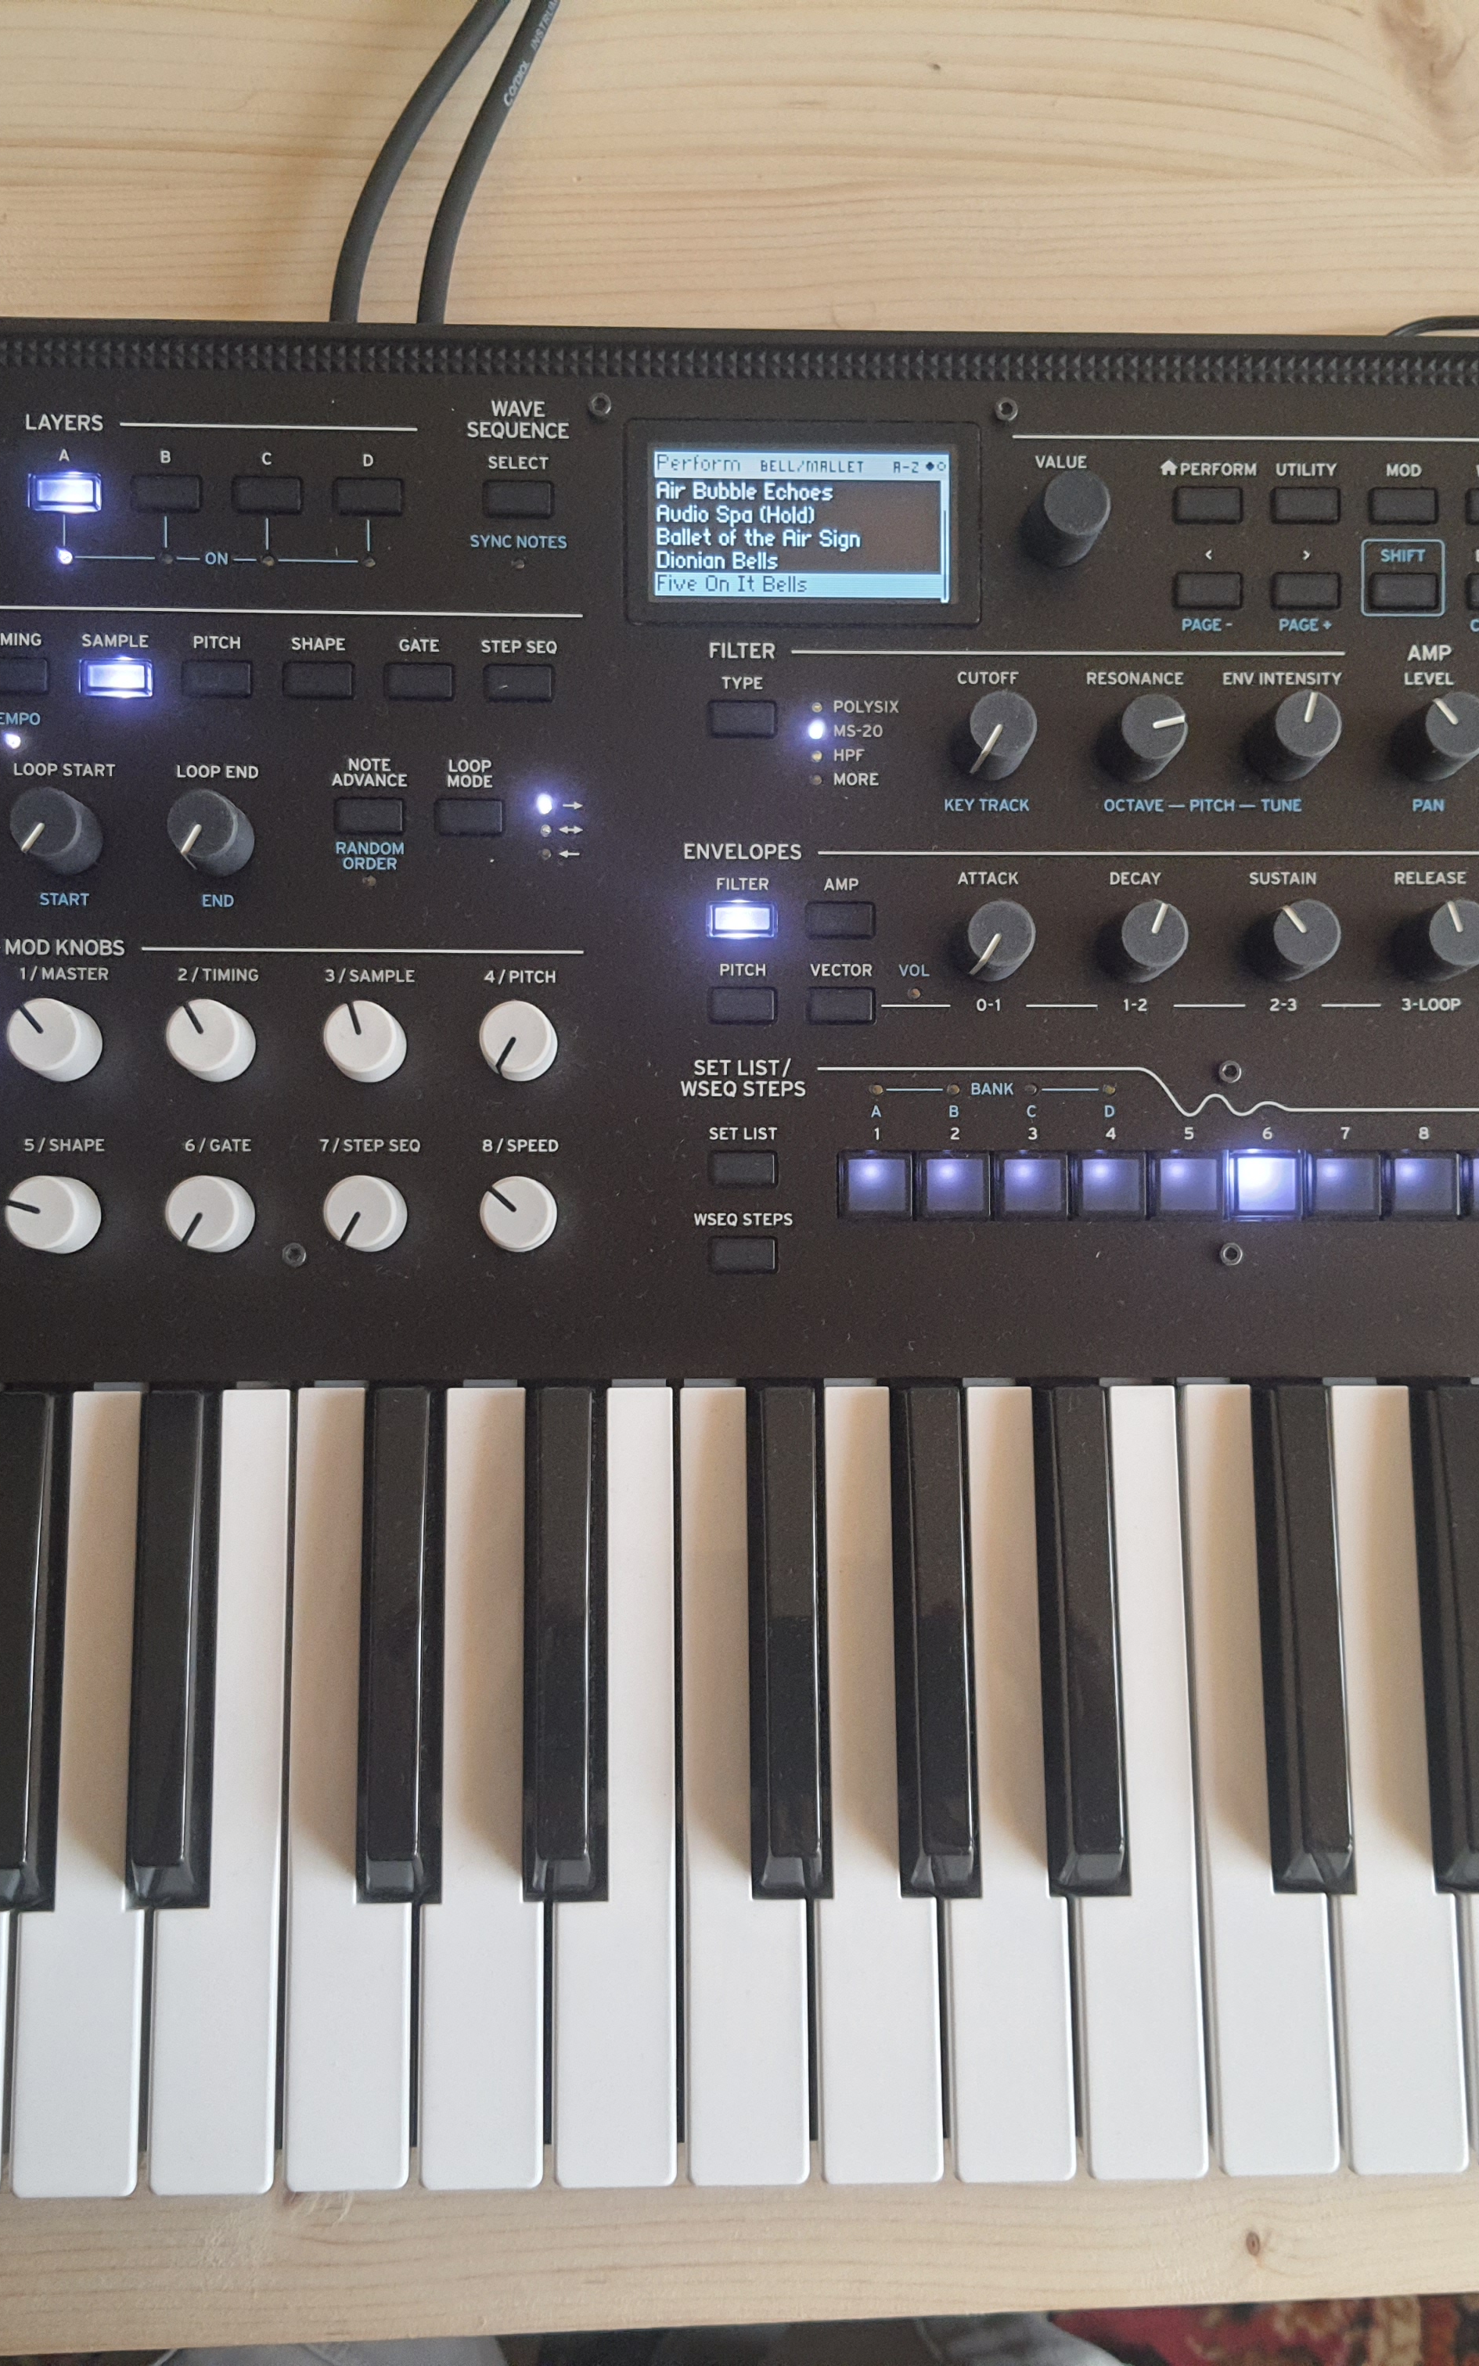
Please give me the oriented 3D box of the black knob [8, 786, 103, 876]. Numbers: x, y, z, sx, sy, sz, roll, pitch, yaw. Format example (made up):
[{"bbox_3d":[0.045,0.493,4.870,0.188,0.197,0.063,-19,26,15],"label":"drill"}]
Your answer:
[{"bbox_3d":[-0.123,-0.063,0.428,0.013,0.017,0.013,0,88,-2],"label":"black knob"}]

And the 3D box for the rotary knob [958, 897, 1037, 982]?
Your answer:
[{"bbox_3d":[0.046,-0.044,0.428,0.014,0.015,0.014,0,87,-2],"label":"rotary knob"}]

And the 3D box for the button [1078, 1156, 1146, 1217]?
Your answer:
[{"bbox_3d":[0.069,0.001,0.437,0.012,0.006,0.011,0,88,-2],"label":"button"}]

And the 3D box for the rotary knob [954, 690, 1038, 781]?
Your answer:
[{"bbox_3d":[0.047,-0.082,0.434,0.012,0.015,0.012,0,88,-2],"label":"rotary knob"}]

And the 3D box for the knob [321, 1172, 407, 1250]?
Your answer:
[{"bbox_3d":[-0.067,0.005,0.423,0.014,0.015,0.014,0,88,-2],"label":"knob"}]

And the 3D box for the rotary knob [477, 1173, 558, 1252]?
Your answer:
[{"bbox_3d":[-0.040,0.006,0.426,0.014,0.016,0.014,0,87,-2],"label":"rotary knob"}]

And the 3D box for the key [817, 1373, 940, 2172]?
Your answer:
[{"bbox_3d":[0.025,0.108,0.436,0.022,0.017,0.140,0,82,-2],"label":"key"}]

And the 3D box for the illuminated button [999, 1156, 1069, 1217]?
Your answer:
[{"bbox_3d":[0.054,0.001,0.437,0.013,0.004,0.012,0,87,-2],"label":"illuminated button"}]

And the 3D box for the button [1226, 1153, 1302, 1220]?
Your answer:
[{"bbox_3d":[0.098,0.001,0.441,0.013,0.004,0.012,0,88,-2],"label":"button"}]

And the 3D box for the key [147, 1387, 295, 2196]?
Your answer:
[{"bbox_3d":[-0.093,0.108,0.431,0.022,0.017,0.141,0,82,-2],"label":"key"}]

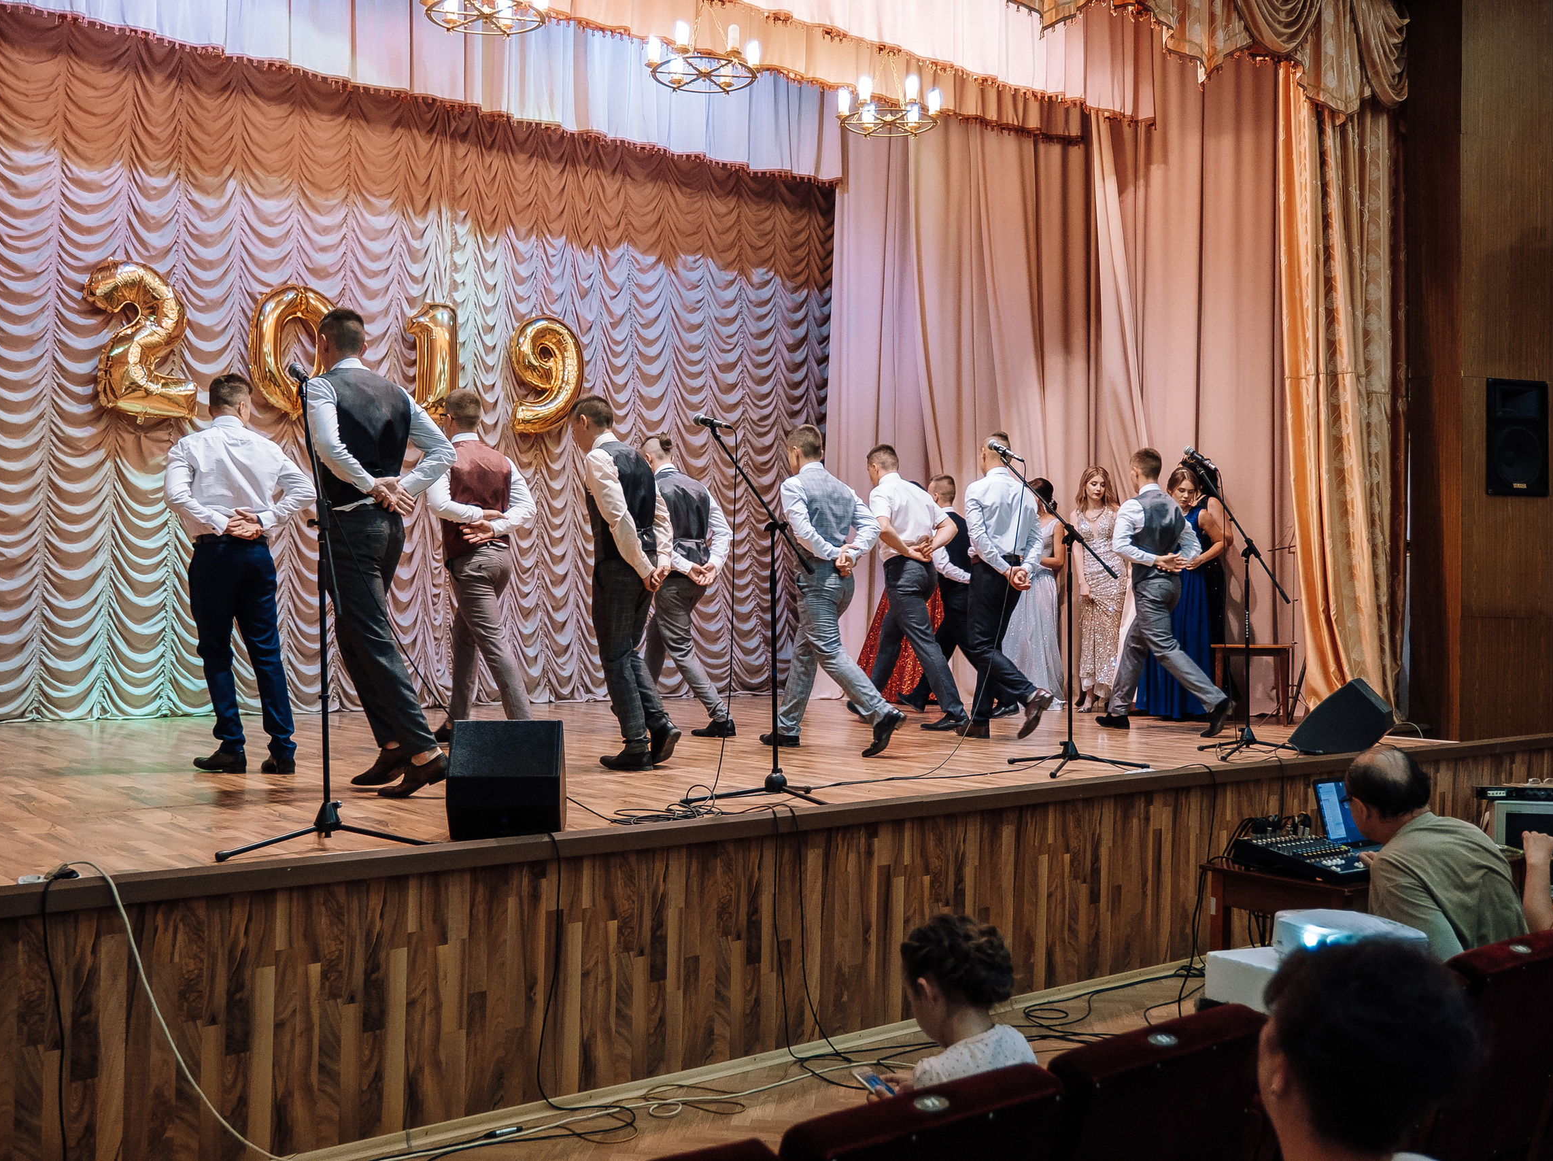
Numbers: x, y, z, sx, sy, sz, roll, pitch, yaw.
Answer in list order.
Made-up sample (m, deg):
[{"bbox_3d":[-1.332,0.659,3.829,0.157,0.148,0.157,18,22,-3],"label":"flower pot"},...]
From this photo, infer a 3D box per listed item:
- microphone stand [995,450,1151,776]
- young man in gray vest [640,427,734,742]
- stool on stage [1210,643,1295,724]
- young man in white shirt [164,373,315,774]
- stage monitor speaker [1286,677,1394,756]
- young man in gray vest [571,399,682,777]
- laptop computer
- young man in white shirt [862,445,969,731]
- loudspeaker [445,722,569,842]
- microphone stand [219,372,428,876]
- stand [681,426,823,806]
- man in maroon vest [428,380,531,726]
[{"bbox_3d":[1.388,0.098,7.520,0.720,1.540,0.610,0,-1,38],"label":"microphone stand"},{"bbox_3d":[-0.505,0.011,9.050,0.540,1.710,0.490,0,-1,42],"label":"young man in gray vest"},{"bbox_3d":[3.124,0.692,10.457,0.520,0.520,0.400,0,-2,9],"label":"stool on stage"},{"bbox_3d":[-2.348,-0.054,7.000,0.610,1.750,0.410,1,-1,-28],"label":"young man in white shirt"},{"bbox_3d":[2.936,0.701,8.305,0.490,0.380,0.330,0,-2,27],"label":"stage monitor speaker"},{"bbox_3d":[-0.684,-0.004,7.200,0.500,1.690,0.470,0,-1,32],"label":"young man in gray vest"},{"bbox_3d":[2.314,0.911,6.147,0.360,0.230,0.320,1,-1,-38],"label":"laptop computer"},{"bbox_3d":[0.888,0.046,10.224,0.560,1.770,0.800,2,-2,-42],"label":"young man in white shirt"},{"bbox_3d":[-0.796,0.588,4.805,0.325,0.370,0.480,0,-2,-5],"label":"loudspeaker"},{"bbox_3d":[-1.419,0.071,5.000,0.580,1.470,0.600,1,-1,-35],"label":"microphone stand"},{"bbox_3d":[-0.022,0.096,5.840,0.580,1.420,0.770,2,-2,-40],"label":"stand"},{"bbox_3d":[-1.488,-0.036,8.100,0.520,1.770,0.470,1,-1,-42],"label":"man in maroon vest"}]

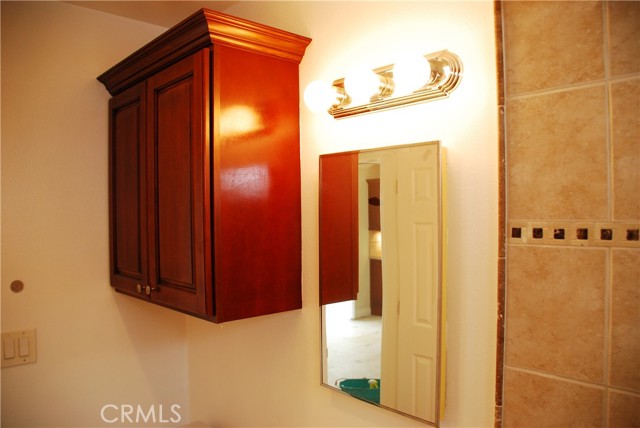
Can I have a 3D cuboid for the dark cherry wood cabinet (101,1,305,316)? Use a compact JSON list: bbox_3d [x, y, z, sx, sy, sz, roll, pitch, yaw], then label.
[{"bbox_3d":[-0.435,-0.113,1.611,0.370,0.818,0.819,-1,1,-43],"label":"dark cherry wood cabinet"}]

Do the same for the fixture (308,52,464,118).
[{"bbox_3d":[0.129,-0.322,1.185,0.120,0.116,0.446,-1,1,-43],"label":"fixture"}]

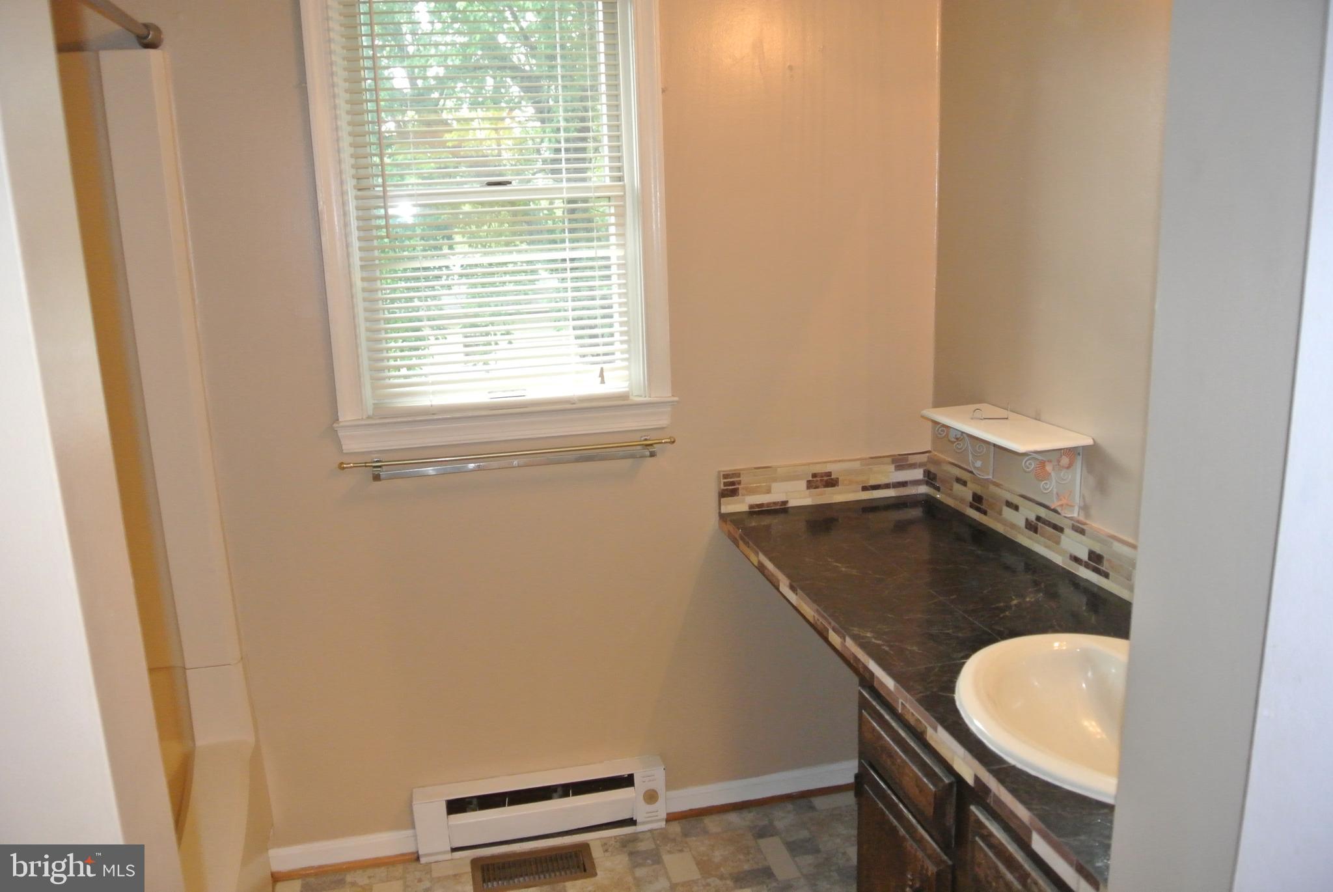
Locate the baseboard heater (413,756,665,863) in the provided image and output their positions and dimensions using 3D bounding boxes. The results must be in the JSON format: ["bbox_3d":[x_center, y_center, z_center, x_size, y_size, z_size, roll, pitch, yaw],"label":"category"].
[{"bbox_3d":[-0.301,0.888,2.442,0.601,0.165,0.068,-4,13,-12],"label":"baseboard heater"}]

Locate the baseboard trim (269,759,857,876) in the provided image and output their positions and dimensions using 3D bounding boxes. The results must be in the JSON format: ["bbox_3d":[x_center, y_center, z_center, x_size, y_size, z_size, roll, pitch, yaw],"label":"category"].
[{"bbox_3d":[-0.153,0.921,2.509,1.586,0.083,0.020,-4,13,-12],"label":"baseboard trim"}]

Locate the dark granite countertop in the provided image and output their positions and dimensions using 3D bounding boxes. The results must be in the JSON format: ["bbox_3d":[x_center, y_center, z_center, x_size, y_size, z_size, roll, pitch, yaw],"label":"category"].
[{"bbox_3d":[0.561,0.313,1.762,0.547,0.042,1.508,-4,13,-12],"label":"dark granite countertop"}]

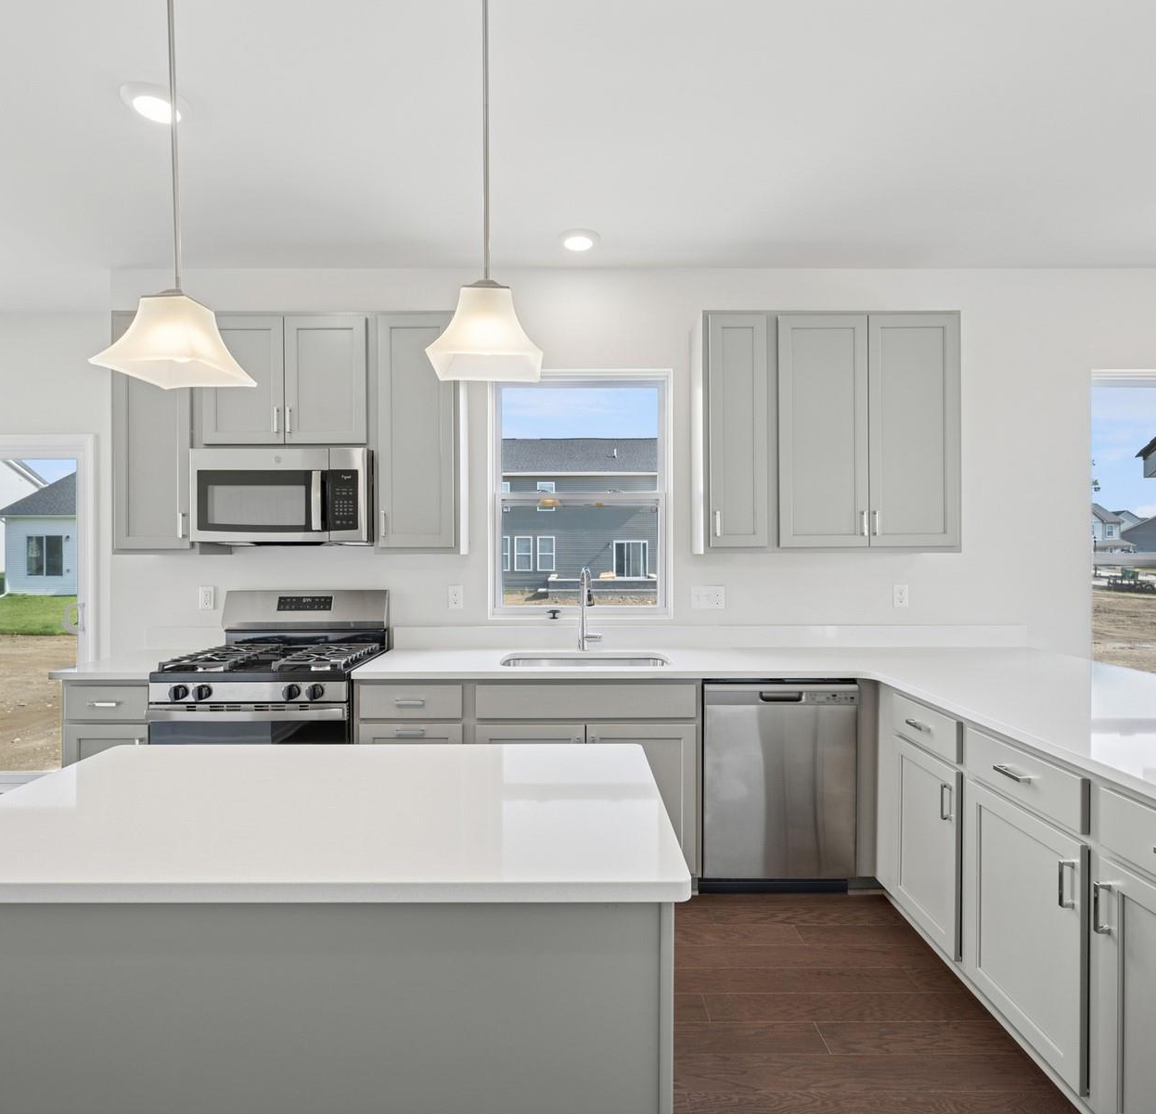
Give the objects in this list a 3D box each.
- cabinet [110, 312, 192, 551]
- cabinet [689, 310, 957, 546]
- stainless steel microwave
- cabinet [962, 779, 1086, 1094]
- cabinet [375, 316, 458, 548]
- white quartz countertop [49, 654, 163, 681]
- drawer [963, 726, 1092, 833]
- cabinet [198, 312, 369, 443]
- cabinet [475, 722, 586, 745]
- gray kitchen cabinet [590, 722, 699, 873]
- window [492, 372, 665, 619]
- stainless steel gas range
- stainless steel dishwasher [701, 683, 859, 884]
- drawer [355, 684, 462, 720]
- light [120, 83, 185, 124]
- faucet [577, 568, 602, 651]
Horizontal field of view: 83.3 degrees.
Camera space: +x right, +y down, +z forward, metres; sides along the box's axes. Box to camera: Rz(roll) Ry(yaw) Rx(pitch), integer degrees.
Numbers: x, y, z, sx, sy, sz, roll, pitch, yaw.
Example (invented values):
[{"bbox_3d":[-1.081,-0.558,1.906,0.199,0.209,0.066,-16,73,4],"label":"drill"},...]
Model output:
[{"bbox_3d":[-1.862,-0.551,3.000,0.380,1.065,0.325,0,0,0],"label":"cabinet"},{"bbox_3d":[1.118,-0.549,3.000,1.137,1.067,0.325,0,0,0],"label":"cabinet"},{"bbox_3d":[-1.275,-0.264,2.959,0.759,0.397,0.390,0,0,0],"label":"stainless steel microwave"},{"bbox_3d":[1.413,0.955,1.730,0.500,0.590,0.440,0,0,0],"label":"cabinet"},{"bbox_3d":[-0.712,-0.551,3.000,0.380,1.065,0.325,0,0,0],"label":"cabinet"},{"bbox_3d":[-1.847,0.460,2.840,0.425,0.032,0.635,0,0,0],"label":"white quartz countertop"},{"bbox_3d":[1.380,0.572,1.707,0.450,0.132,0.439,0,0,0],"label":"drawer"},{"bbox_3d":[-1.275,-0.779,2.996,0.762,0.604,0.320,0,0,0],"label":"cabinet"},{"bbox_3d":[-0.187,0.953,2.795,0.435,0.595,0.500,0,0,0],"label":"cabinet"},{"bbox_3d":[0.256,0.944,2.810,0.440,0.598,0.520,0,0,0],"label":"gray kitchen cabinet"},{"bbox_3d":[0.008,-0.305,3.205,0.880,1.190,0.100,0,0,0],"label":"window"},{"bbox_3d":[-1.257,0.762,2.789,0.760,1.198,0.700,0,0,0],"label":"stainless steel gas range"},{"bbox_3d":[0.795,0.890,2.835,0.607,0.800,0.600,0,0,0],"label":"stainless steel dishwasher"},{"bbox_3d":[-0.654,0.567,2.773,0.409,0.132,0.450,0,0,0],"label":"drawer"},{"bbox_3d":[-1.300,-1.390,2.000,0.175,0.030,0.175,0,0,0],"label":"light"},{"bbox_3d":[0.055,0.246,2.970,0.115,0.395,0.235,0,0,0],"label":"faucet"}]

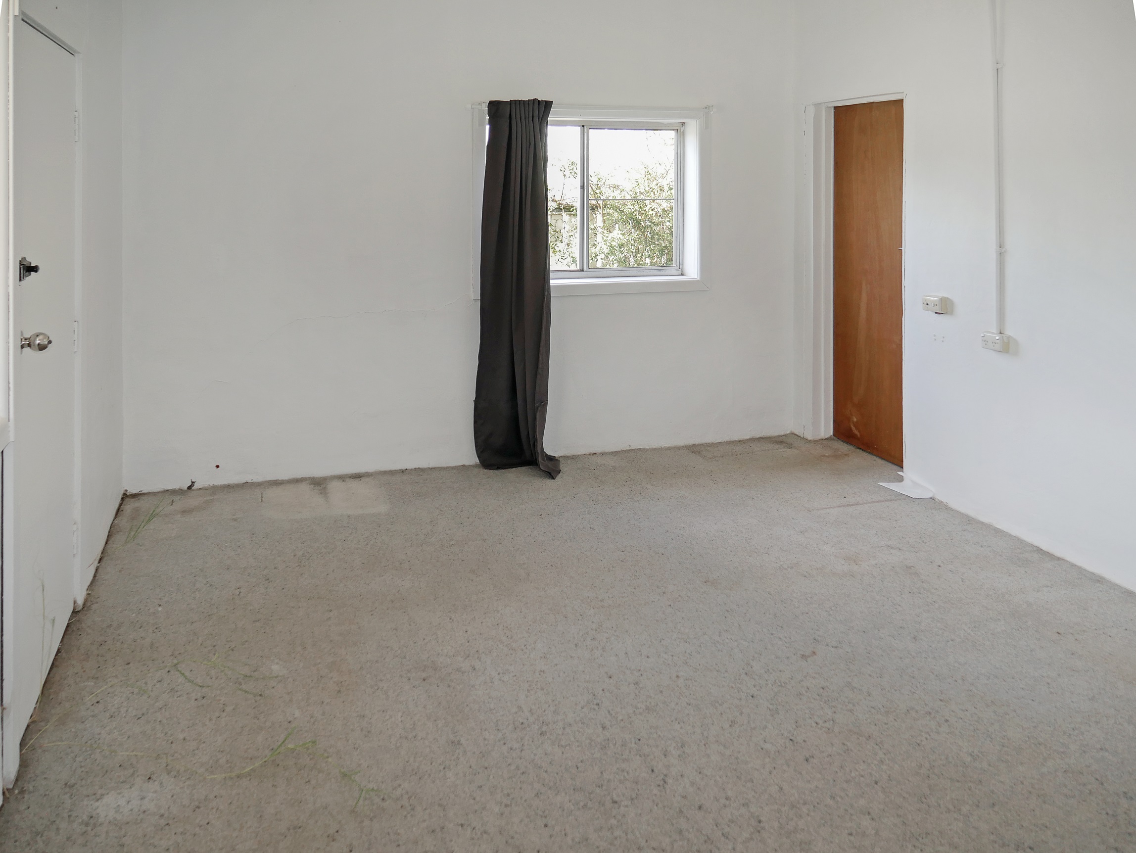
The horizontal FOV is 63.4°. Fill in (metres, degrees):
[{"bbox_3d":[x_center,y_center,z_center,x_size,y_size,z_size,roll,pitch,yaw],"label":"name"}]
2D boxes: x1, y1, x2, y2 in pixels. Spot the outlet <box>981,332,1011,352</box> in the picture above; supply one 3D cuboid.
[{"bbox_3d":[1.937,-0.383,4.164,0.042,0.073,0.120,-1,4,-18],"label":"outlet"}]

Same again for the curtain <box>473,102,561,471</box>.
[{"bbox_3d":[-0.280,-0.782,5.131,0.460,2.080,0.170,-1,4,-17],"label":"curtain"}]

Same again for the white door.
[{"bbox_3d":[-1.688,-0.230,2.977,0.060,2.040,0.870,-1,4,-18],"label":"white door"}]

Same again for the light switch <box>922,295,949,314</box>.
[{"bbox_3d":[1.810,-0.601,4.530,0.042,0.073,0.120,-1,4,-18],"label":"light switch"}]

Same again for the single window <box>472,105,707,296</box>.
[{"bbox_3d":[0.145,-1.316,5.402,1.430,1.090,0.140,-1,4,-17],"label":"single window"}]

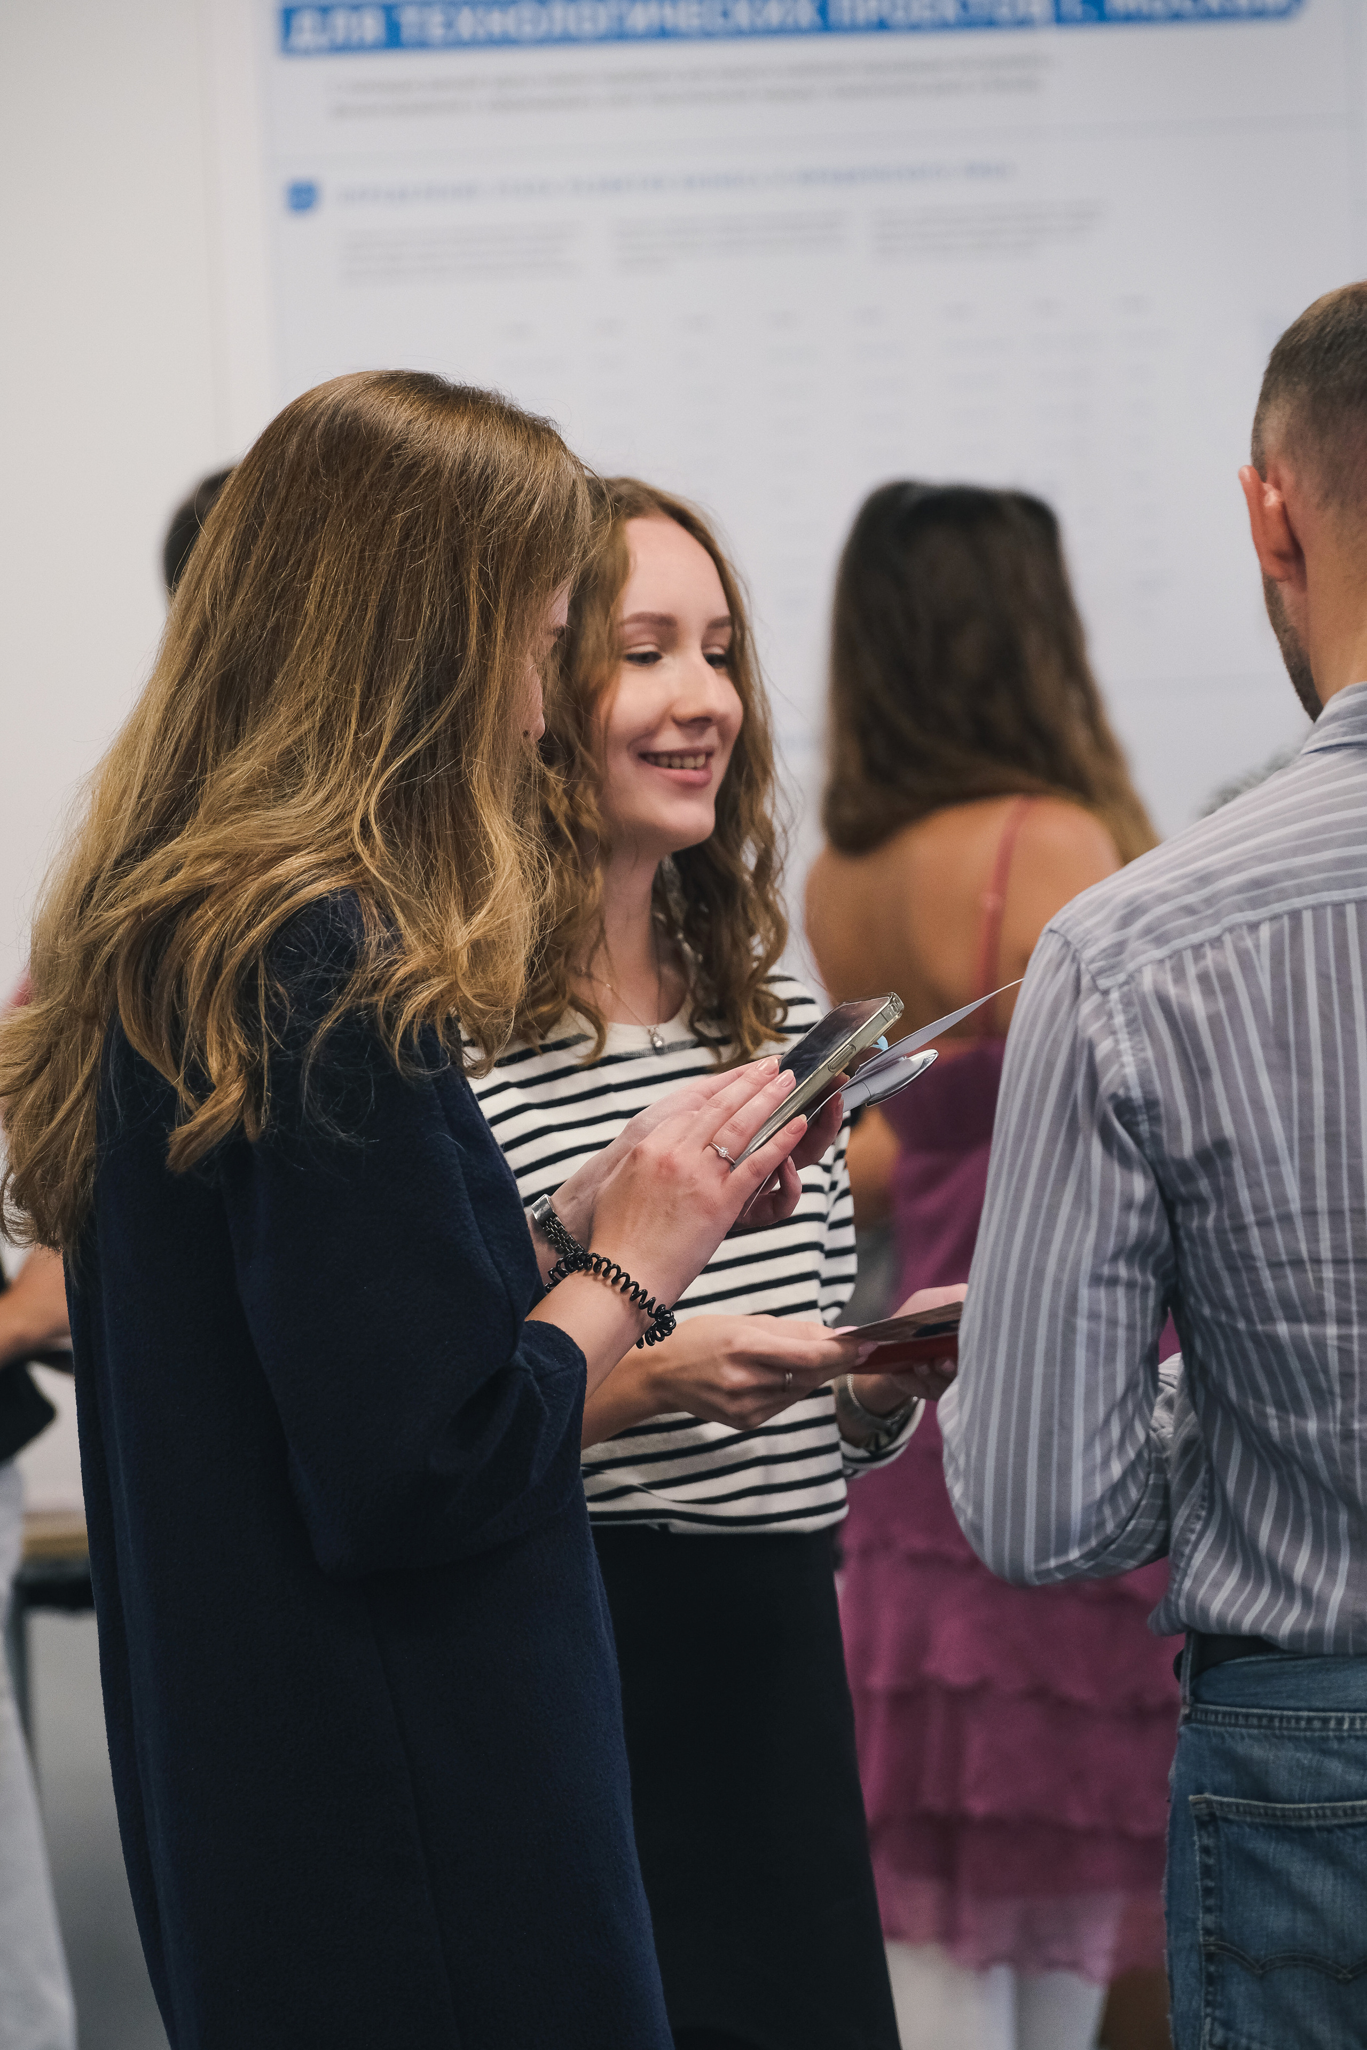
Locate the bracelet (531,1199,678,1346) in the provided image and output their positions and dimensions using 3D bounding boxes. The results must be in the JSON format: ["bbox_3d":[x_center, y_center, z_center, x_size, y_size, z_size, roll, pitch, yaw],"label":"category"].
[{"bbox_3d":[-0.041,0.154,7.350,0.080,0.019,0.073,32,-28,0],"label":"bracelet"}]

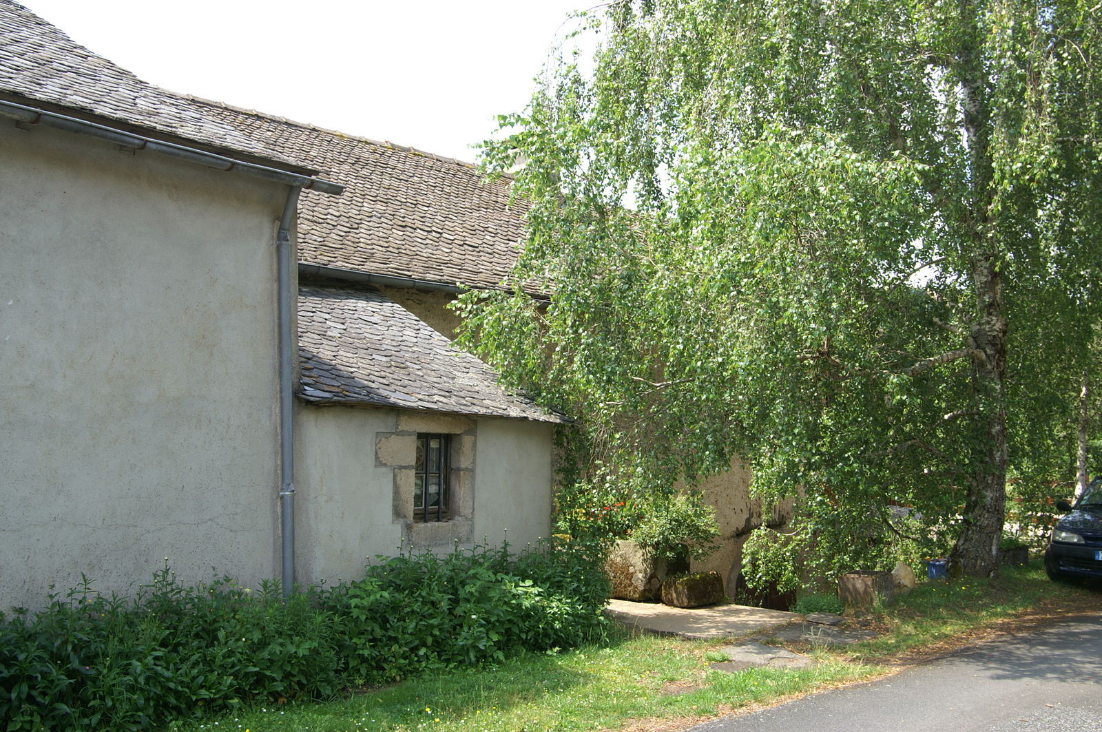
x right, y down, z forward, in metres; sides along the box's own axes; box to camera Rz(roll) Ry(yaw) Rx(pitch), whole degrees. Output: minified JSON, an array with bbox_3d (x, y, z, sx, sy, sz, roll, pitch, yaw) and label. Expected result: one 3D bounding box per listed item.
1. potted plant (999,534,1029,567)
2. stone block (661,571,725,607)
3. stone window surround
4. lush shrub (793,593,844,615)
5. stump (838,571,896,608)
[{"bbox_3d":[6.917,2.794,15.290,0.550,0.460,0.450,5,-8,-42],"label":"potted plant"},{"bbox_3d":[1.556,2.433,11.043,0.620,0.330,0.360,5,-8,-42],"label":"stone block"},{"bbox_3d":[-1.096,0.948,8.424,0.200,1.114,1.163,-4,-7,38],"label":"stone window surround"},{"bbox_3d":[2.846,2.475,10.633,0.520,0.230,0.420,-1,-6,15],"label":"lush shrub"},{"bbox_3d":[3.468,2.445,11.102,0.580,0.380,0.560,-2,-6,19],"label":"stump"}]

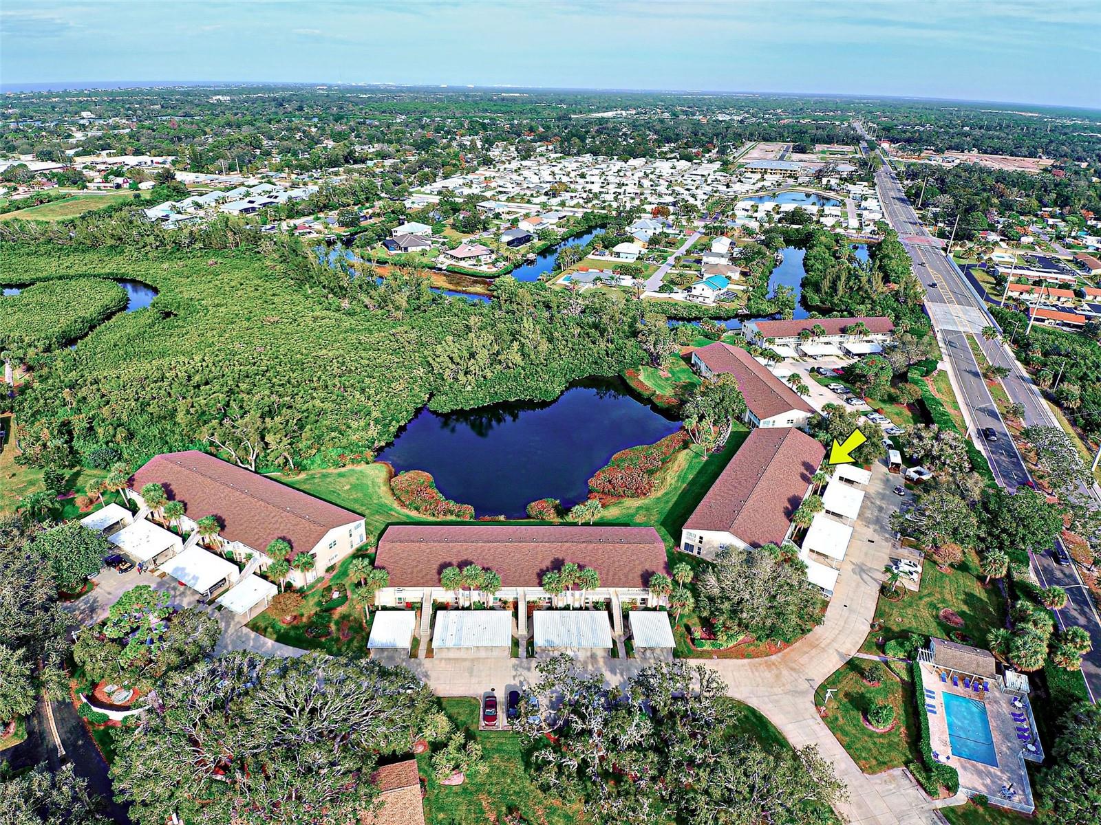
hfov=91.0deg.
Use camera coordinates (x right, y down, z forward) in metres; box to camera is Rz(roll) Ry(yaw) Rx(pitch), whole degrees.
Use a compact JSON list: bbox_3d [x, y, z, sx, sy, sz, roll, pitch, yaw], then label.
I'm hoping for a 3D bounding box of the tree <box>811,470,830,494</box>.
[{"bbox_3d":[64.204,17.353,128.306,3.849,6.564,3.849,1,28,0],"label":"tree"}]

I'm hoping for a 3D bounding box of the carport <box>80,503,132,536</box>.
[{"bbox_3d":[-94.106,23.136,115.469,6.990,2.634,6.584,14,31,22],"label":"carport"}]

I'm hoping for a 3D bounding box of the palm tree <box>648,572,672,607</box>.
[{"bbox_3d":[19.397,32.255,96.063,4.300,8.100,4.300,1,30,0],"label":"palm tree"}]

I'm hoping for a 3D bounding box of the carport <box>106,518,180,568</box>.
[{"bbox_3d":[-80.197,26.192,107.887,12.700,2.550,6.770,15,34,22],"label":"carport"}]

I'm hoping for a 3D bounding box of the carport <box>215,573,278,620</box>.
[{"bbox_3d":[-54.045,33.345,96.962,6.630,2.550,7.030,16,34,23],"label":"carport"}]

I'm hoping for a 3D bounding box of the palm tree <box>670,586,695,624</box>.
[{"bbox_3d":[22.618,33.823,93.351,4.500,8.100,4.500,1,31,0],"label":"palm tree"}]

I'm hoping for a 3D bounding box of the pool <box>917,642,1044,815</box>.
[{"bbox_3d":[64.662,45.471,80.001,13.200,3.300,22.000,12,32,17],"label":"pool"}]

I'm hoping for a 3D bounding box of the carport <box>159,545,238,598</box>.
[{"bbox_3d":[-65.856,30.125,101.874,12.900,2.700,7.000,15,33,22],"label":"carport"}]

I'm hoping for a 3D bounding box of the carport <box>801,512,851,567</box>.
[{"bbox_3d":[57.579,26.729,112.290,7.200,2.700,12.200,19,35,27],"label":"carport"}]

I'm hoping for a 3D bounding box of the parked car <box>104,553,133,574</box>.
[{"bbox_3d":[-82.928,29.056,103.858,5.000,1.750,1.950,15,34,21],"label":"parked car"}]

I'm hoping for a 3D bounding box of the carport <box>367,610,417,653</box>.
[{"bbox_3d":[-26.603,37.491,91.343,6.686,2.634,7.294,0,28,-1],"label":"carport"}]

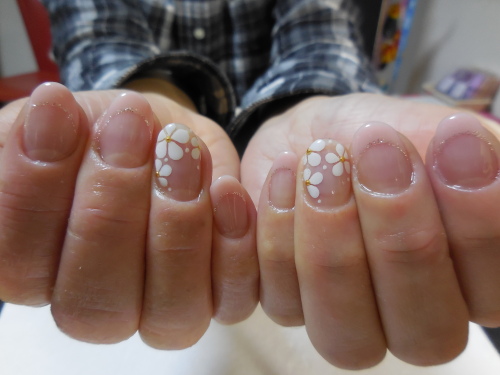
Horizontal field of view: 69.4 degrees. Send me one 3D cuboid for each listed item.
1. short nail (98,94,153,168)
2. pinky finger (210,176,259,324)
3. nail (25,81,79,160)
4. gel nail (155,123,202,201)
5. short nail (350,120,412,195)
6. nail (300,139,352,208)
[{"bbox_3d":[-0.028,-0.013,0.082,0.011,0.017,0.005,10,-12,-8],"label":"short nail"},{"bbox_3d":[-0.004,0.017,0.098,0.012,0.040,0.019,-3,-3,3],"label":"pinky finger"},{"bbox_3d":[-0.046,-0.015,0.083,0.012,0.018,0.005,8,-11,-18],"label":"nail"},{"bbox_3d":[-0.018,-0.007,0.087,0.011,0.018,0.005,-7,-11,2],"label":"gel nail"},{"bbox_3d":[0.029,-0.007,0.081,0.012,0.016,0.005,-10,-14,19],"label":"short nail"},{"bbox_3d":[0.018,-0.004,0.084,0.012,0.016,0.005,-3,-11,5],"label":"nail"}]

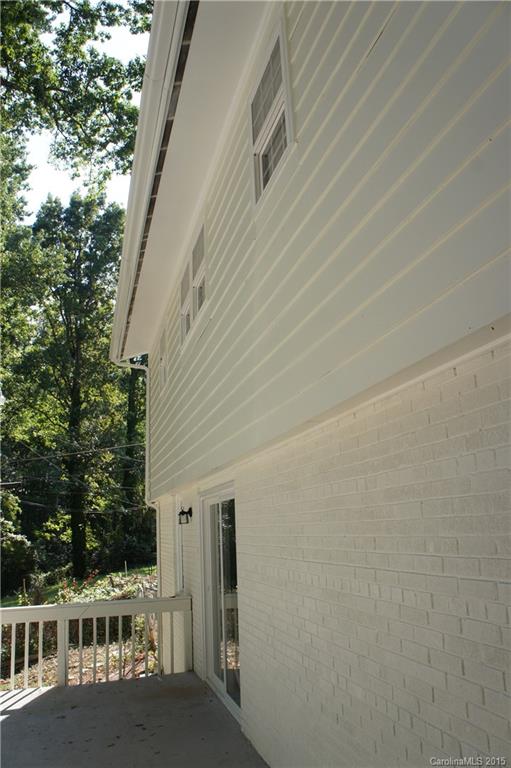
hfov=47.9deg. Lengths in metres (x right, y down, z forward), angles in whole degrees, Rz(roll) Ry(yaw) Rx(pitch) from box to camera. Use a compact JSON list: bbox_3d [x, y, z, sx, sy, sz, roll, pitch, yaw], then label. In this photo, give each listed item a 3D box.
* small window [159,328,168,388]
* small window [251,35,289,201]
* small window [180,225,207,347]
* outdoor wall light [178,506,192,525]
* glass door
[{"bbox_3d":[-1.437,-0.439,9.236,0.100,0.912,0.808,1,-15,-16],"label":"small window"},{"bbox_3d":[0.117,-1.812,4.014,0.100,0.930,0.797,1,-15,-16],"label":"small window"},{"bbox_3d":[-0.706,-1.100,6.782,0.100,0.936,1.686,1,-15,-16],"label":"small window"},{"bbox_3d":[-0.879,1.691,7.319,0.155,0.220,0.110,1,-15,-16],"label":"outdoor wall light"},{"bbox_3d":[-0.299,2.152,5.842,0.100,1.984,1.703,1,-15,-16],"label":"glass door"}]

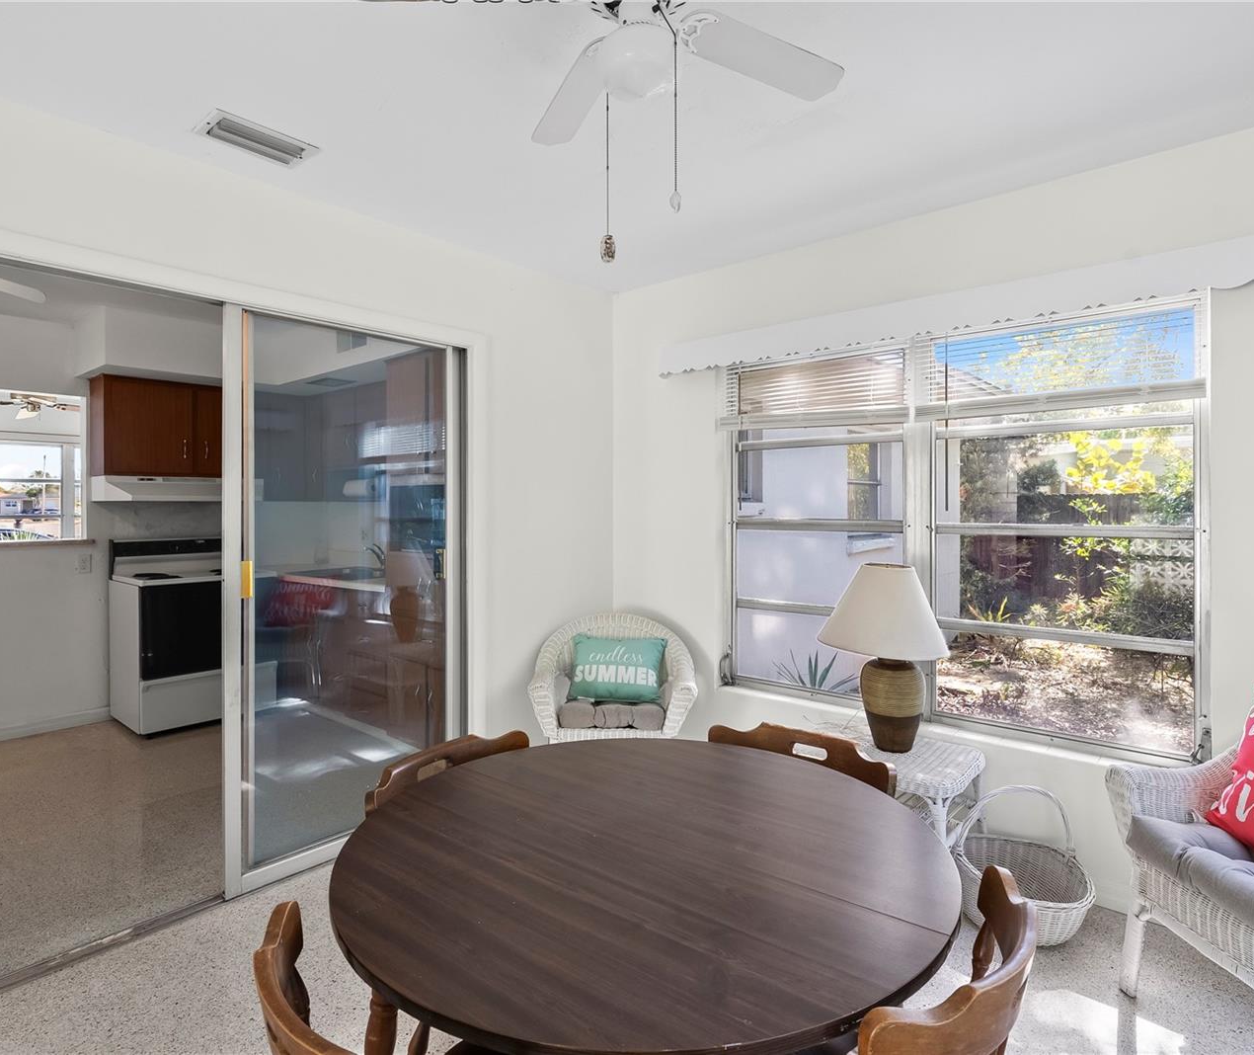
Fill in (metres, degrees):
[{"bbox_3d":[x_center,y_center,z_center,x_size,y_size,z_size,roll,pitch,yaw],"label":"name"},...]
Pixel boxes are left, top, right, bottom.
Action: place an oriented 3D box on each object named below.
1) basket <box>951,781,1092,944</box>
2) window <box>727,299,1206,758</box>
[{"bbox_3d":[1.297,1.063,2.290,0.370,0.440,0.470,0,1,9],"label":"basket"},{"bbox_3d":[1.169,0.000,2.821,1.800,1.520,0.100,1,1,40],"label":"window"}]

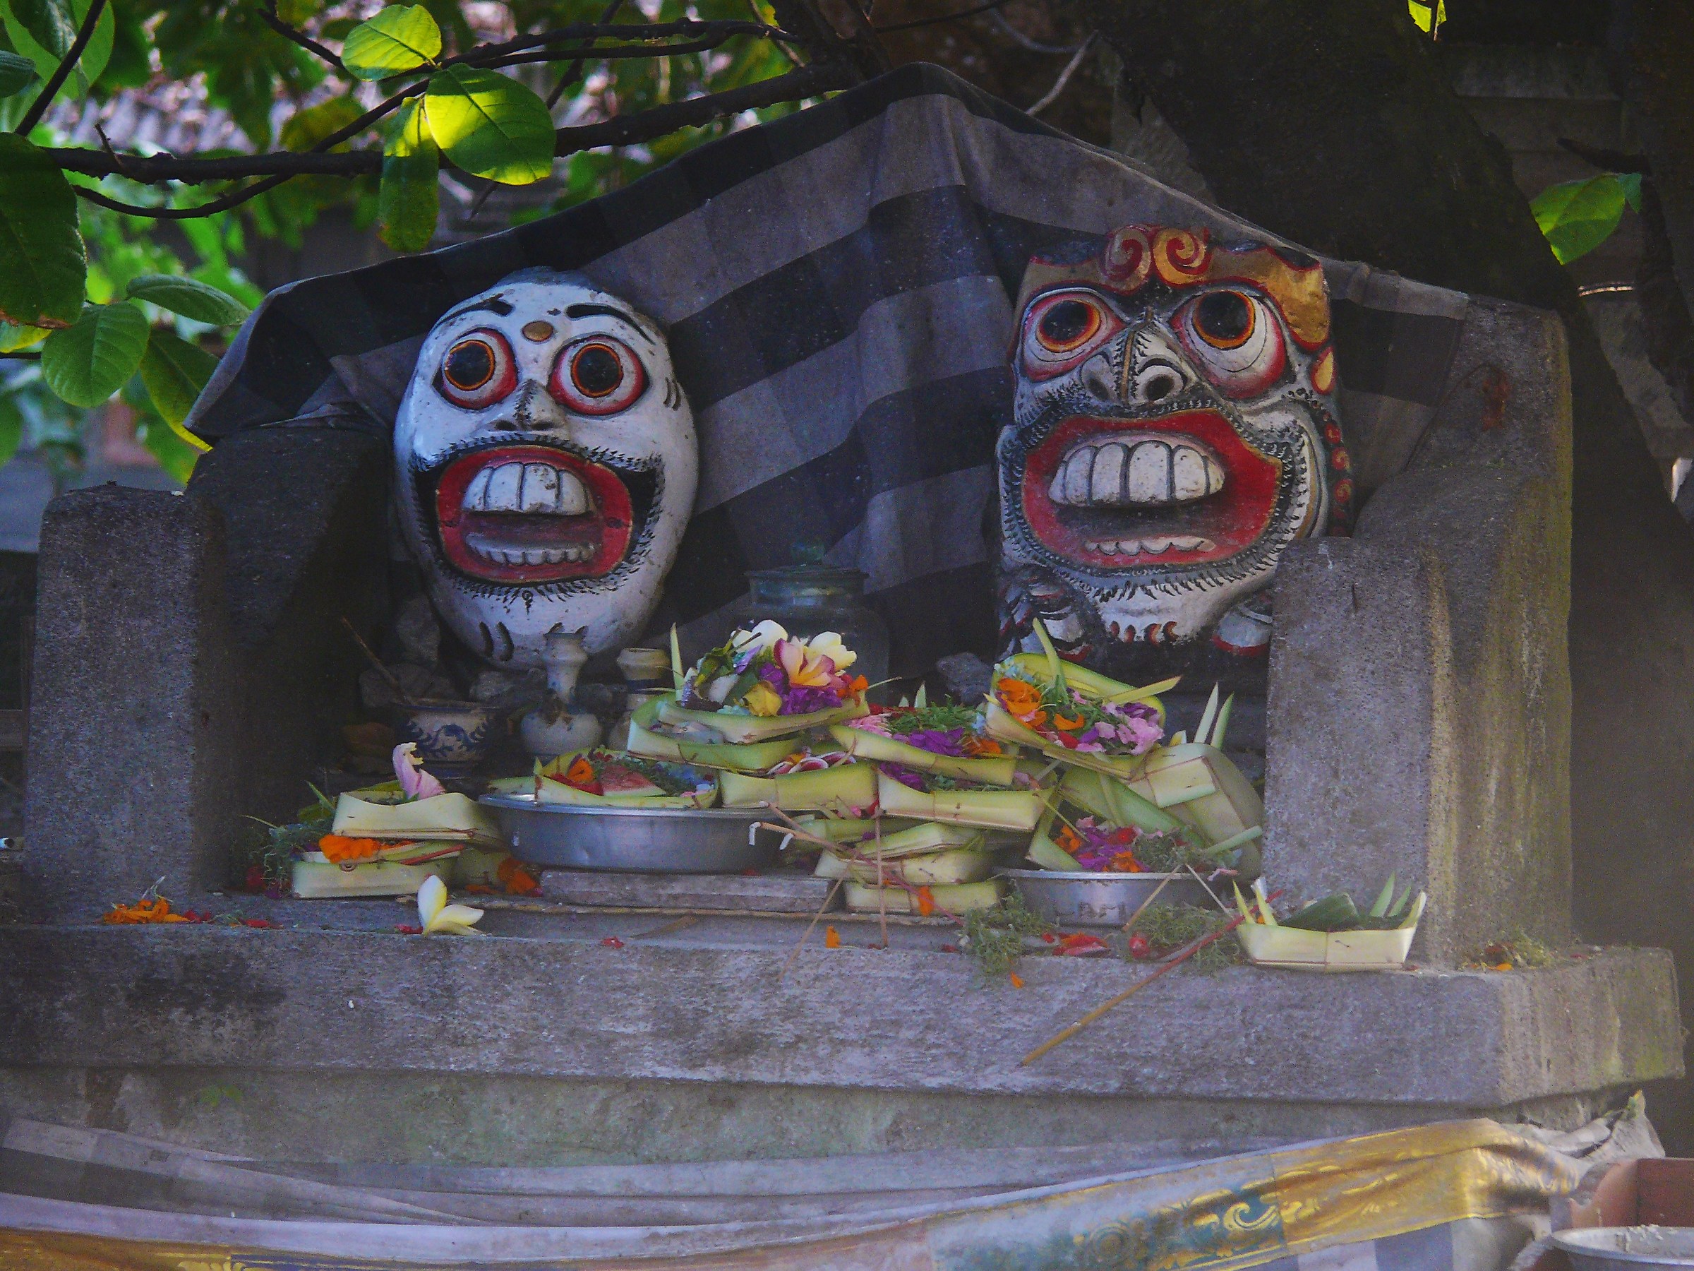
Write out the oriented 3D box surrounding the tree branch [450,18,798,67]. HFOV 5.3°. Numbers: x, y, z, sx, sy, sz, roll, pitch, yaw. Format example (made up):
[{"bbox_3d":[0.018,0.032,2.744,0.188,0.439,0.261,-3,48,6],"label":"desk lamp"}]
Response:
[{"bbox_3d":[-0.170,-0.450,14.000,0.265,0.036,0.050,0,5,0],"label":"tree branch"}]

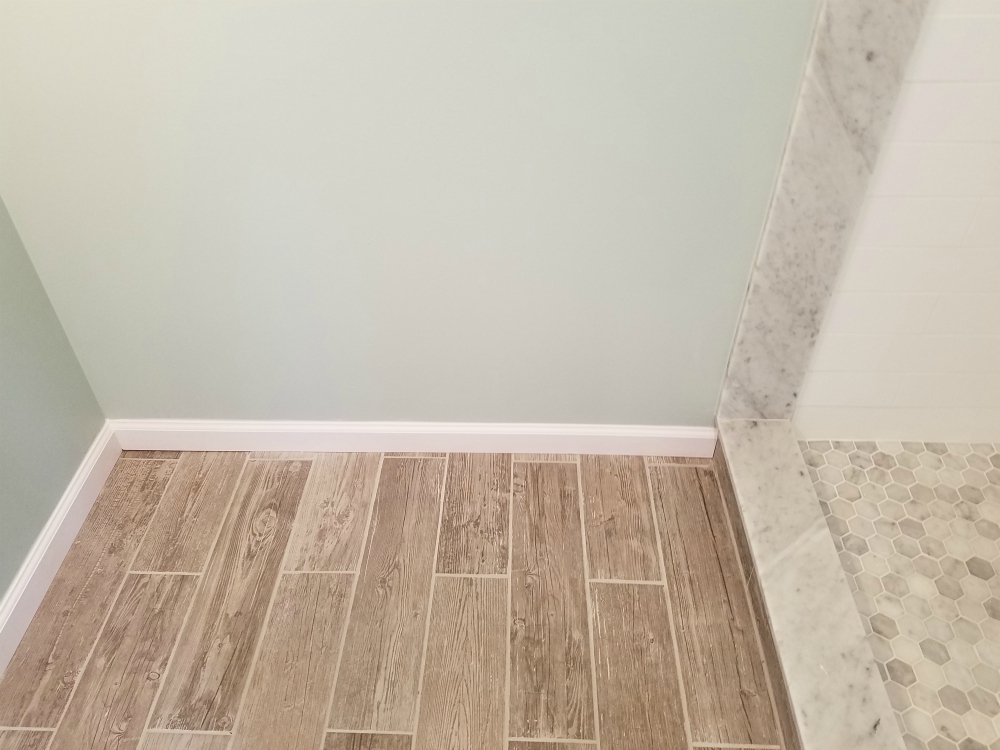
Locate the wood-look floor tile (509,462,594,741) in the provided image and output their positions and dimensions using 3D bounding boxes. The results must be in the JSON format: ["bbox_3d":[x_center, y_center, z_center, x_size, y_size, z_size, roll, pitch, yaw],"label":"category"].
[{"bbox_3d":[0.097,0.408,1.486,0.146,0.009,0.613,1,41,1],"label":"wood-look floor tile"}]

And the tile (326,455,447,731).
[{"bbox_3d":[-0.206,0.400,1.497,0.146,0.009,0.613,1,41,1],"label":"tile"}]

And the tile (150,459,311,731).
[{"bbox_3d":[-0.511,0.401,1.498,0.146,0.009,0.613,1,41,1],"label":"tile"}]

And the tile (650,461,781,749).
[{"bbox_3d":[0.401,0.414,1.478,0.146,0.009,0.613,1,41,1],"label":"tile"}]

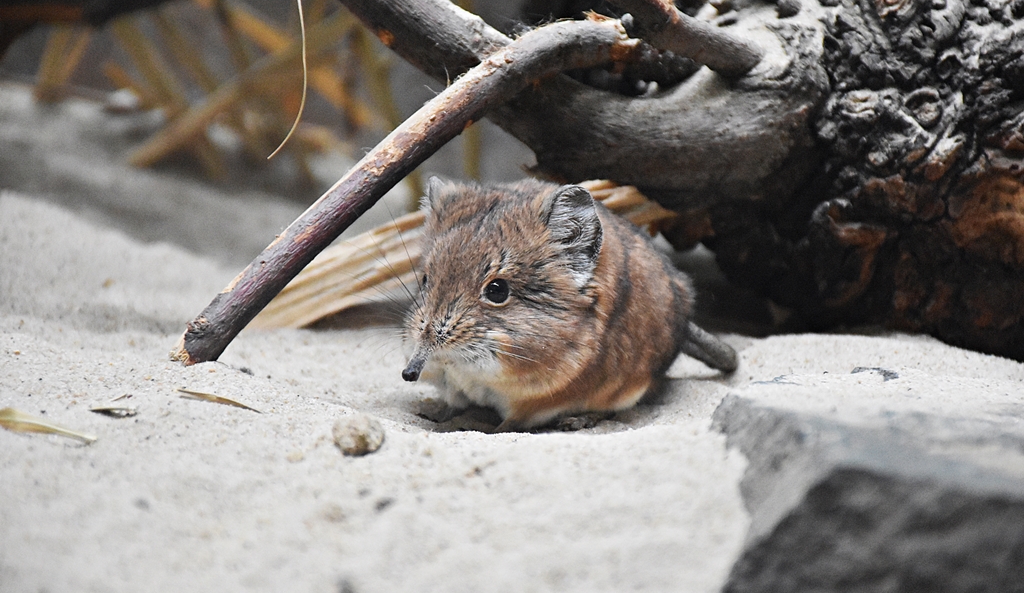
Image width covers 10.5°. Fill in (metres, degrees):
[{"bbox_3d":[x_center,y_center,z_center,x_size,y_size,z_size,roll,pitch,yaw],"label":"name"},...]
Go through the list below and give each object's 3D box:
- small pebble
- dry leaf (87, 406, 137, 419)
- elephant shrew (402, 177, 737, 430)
[{"bbox_3d":[-0.035,0.031,1.248,0.012,0.009,0.011,0,14,0],"label":"small pebble"},{"bbox_3d":[-0.090,0.026,1.255,0.011,0.003,0.005,0,14,0],"label":"dry leaf"},{"bbox_3d":[0.015,-0.002,1.390,0.099,0.059,0.050,-12,19,-38],"label":"elephant shrew"}]

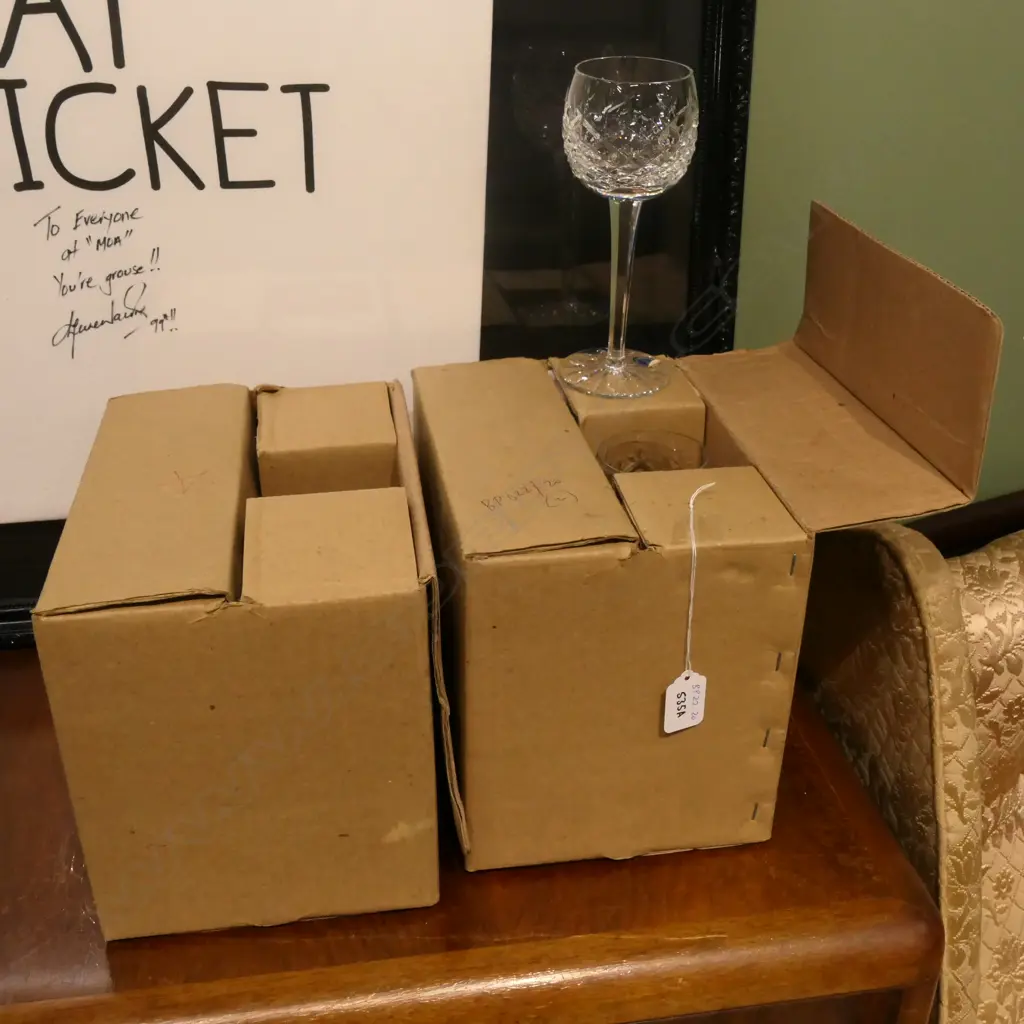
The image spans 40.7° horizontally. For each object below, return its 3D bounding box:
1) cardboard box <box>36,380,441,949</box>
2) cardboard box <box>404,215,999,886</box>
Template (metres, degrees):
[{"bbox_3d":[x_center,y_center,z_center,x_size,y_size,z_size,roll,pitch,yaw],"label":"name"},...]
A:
[{"bbox_3d":[-0.142,0.071,0.807,0.187,0.205,0.257,-3,28,-7],"label":"cardboard box"},{"bbox_3d":[0.086,-0.002,0.836,0.265,0.309,0.257,-4,28,-8],"label":"cardboard box"}]

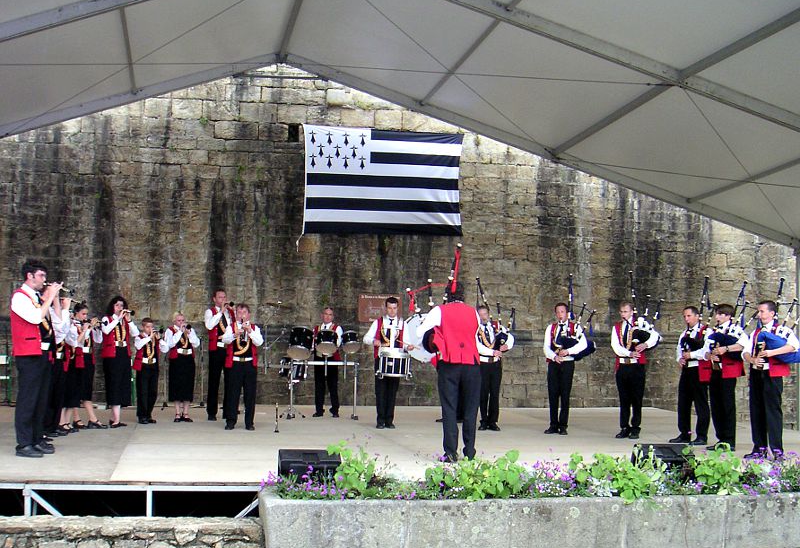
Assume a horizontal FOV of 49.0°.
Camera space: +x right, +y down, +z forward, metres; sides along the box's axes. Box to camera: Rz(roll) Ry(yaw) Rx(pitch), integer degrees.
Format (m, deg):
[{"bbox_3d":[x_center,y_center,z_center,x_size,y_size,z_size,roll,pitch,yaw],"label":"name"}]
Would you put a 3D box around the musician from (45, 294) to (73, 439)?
[{"bbox_3d":[-3.980,1.057,10.355,0.480,1.640,0.480,0,-5,15],"label":"musician"}]

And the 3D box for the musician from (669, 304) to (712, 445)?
[{"bbox_3d":[3.655,1.277,11.050,0.420,1.740,0.500,5,-6,-33],"label":"musician"}]

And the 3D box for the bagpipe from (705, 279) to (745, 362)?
[{"bbox_3d":[3.860,0.572,10.350,0.500,1.030,0.450,3,-5,-21],"label":"bagpipe"}]

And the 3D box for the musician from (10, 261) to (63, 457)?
[{"bbox_3d":[-3.362,0.784,8.100,0.460,1.800,0.480,1,-5,9],"label":"musician"}]

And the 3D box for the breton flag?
[{"bbox_3d":[-0.319,-1.745,16.475,2.980,1.970,0.070,2,-5,-12],"label":"breton flag"}]

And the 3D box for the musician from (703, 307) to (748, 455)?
[{"bbox_3d":[3.892,1.231,10.500,0.430,1.730,0.500,3,-5,-21],"label":"musician"}]

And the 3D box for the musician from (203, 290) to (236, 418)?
[{"bbox_3d":[-2.628,1.186,12.830,0.500,1.860,0.440,6,-6,-42],"label":"musician"}]

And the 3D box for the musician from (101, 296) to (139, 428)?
[{"bbox_3d":[-3.654,1.135,11.492,0.500,1.690,0.450,6,-6,-42],"label":"musician"}]

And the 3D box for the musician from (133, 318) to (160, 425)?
[{"bbox_3d":[-3.429,1.318,11.998,0.420,1.420,0.380,4,-6,-33],"label":"musician"}]

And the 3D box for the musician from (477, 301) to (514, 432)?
[{"bbox_3d":[1.314,1.296,12.221,0.550,1.730,0.420,1,-5,5],"label":"musician"}]

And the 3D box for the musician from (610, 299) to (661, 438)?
[{"bbox_3d":[3.127,1.277,11.704,0.620,1.770,0.450,-1,-5,25],"label":"musician"}]

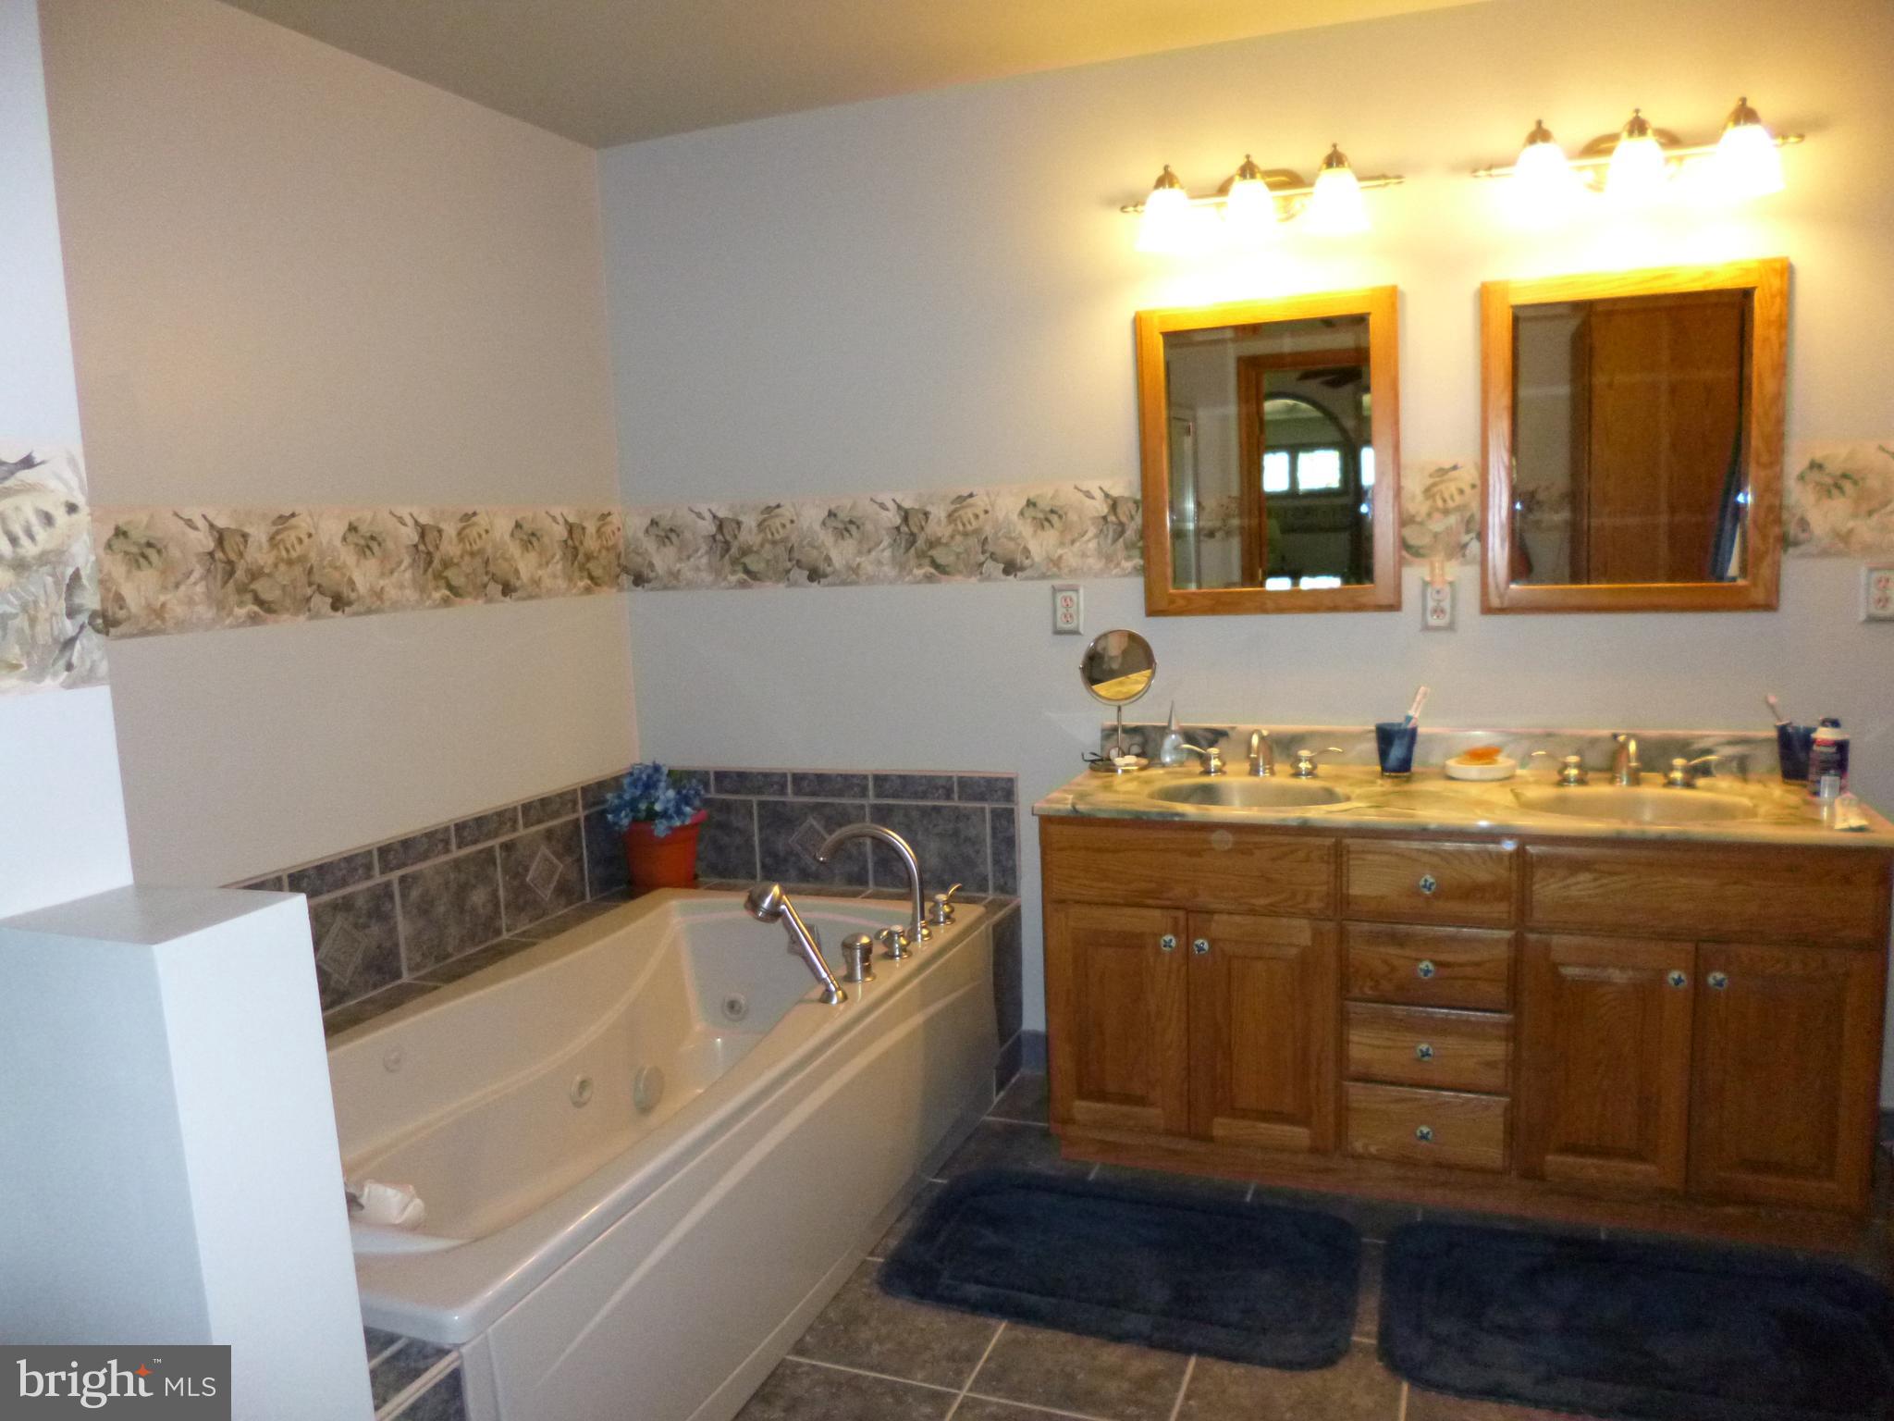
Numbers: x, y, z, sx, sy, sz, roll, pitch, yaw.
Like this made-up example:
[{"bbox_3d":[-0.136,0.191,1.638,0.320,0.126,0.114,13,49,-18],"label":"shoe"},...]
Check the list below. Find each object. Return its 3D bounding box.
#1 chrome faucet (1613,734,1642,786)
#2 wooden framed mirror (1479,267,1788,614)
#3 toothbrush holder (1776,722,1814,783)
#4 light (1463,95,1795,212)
[{"bbox_3d":[1.382,0.107,2.661,0.058,0.105,0.150,0,8,21],"label":"chrome faucet"},{"bbox_3d":[1.414,-0.552,2.734,0.557,0.697,0.030,0,8,21],"label":"wooden framed mirror"},{"bbox_3d":[1.722,0.090,2.647,0.088,0.116,0.088,0,8,21],"label":"toothbrush holder"},{"bbox_3d":[1.354,-1.085,2.591,0.592,0.177,0.200,0,8,21],"label":"light"}]

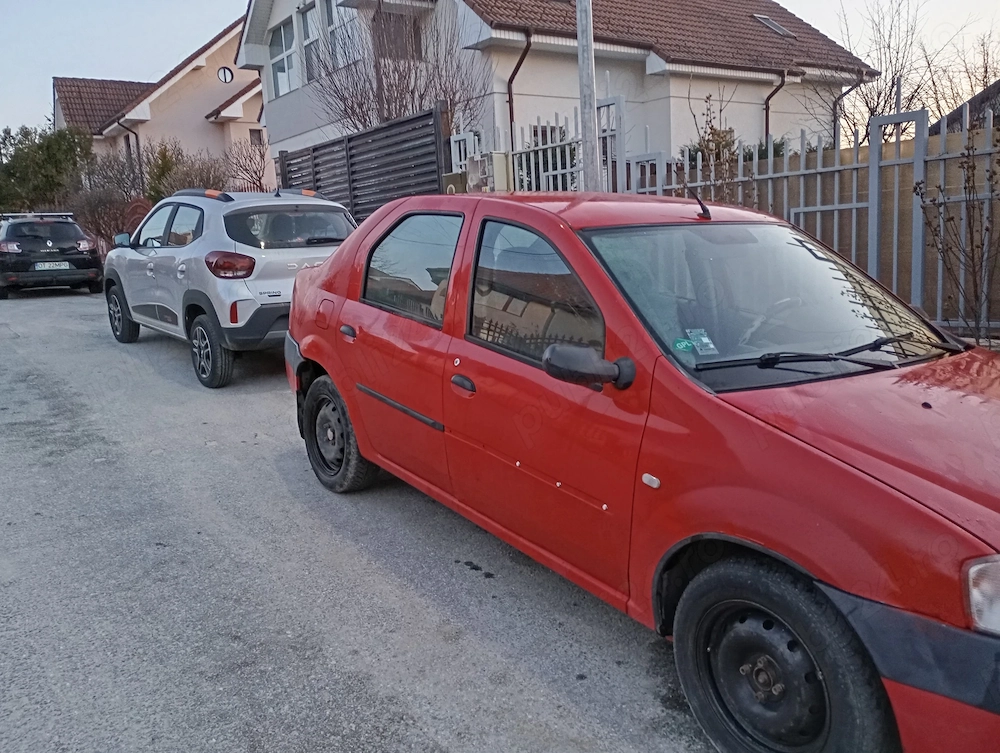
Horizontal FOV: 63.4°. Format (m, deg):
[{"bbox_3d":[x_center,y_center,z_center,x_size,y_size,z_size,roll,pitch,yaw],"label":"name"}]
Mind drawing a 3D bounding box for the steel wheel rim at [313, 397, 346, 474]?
[{"bbox_3d":[-0.823,0.291,4.195,0.150,0.410,0.410,-9,16,-35],"label":"steel wheel rim"}]

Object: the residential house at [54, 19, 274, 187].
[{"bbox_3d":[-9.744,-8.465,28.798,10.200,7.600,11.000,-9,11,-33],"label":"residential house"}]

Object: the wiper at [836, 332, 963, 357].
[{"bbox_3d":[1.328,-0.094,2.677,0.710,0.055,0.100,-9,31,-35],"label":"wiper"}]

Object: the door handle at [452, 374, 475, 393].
[{"bbox_3d":[-0.132,0.020,2.966,0.040,0.050,0.160,-9,16,-35],"label":"door handle"}]

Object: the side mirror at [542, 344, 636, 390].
[{"bbox_3d":[0.257,-0.023,2.346,0.225,0.125,0.180,-9,16,-35],"label":"side mirror"}]

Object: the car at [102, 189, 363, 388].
[{"bbox_3d":[-2.510,-0.970,7.571,1.660,1.510,3.730,-10,16,-38],"label":"car"}]

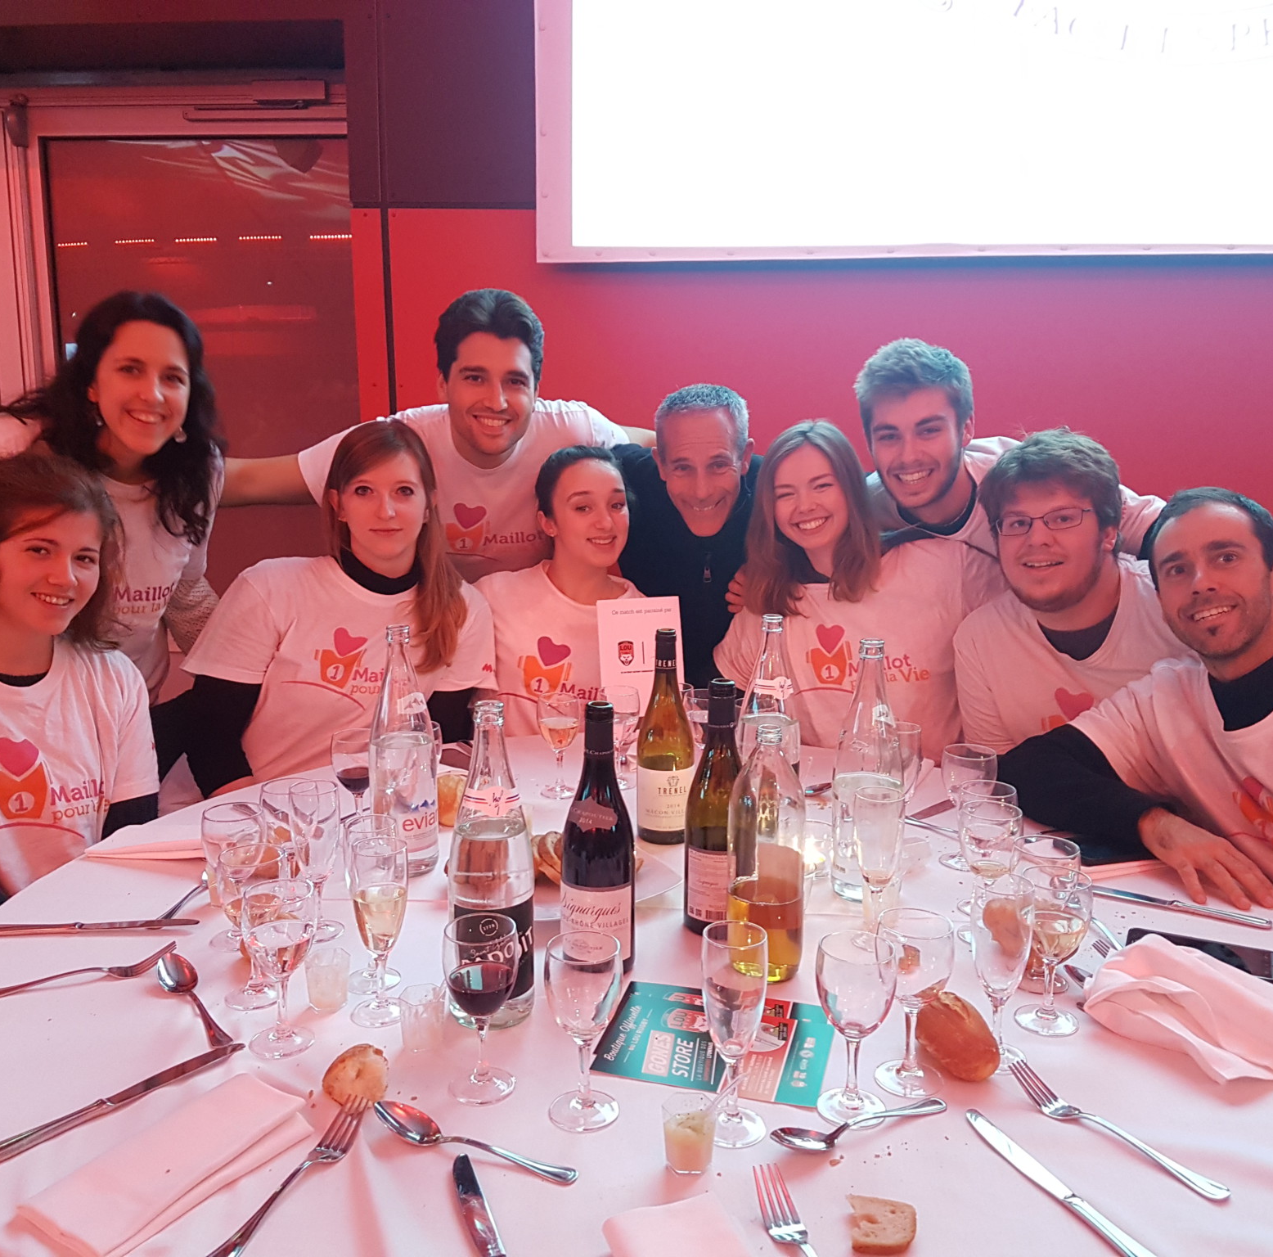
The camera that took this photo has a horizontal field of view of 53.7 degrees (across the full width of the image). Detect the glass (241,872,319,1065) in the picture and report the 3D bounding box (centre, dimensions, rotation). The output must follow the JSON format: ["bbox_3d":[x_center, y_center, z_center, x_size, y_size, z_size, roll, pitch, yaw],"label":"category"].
[{"bbox_3d":[-0.346,0.332,1.227,0.070,0.157,0.070,1,11,0],"label":"glass"}]

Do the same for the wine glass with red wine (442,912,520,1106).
[{"bbox_3d":[-0.142,0.348,1.151,0.070,0.156,0.070,0,11,0],"label":"wine glass with red wine"}]

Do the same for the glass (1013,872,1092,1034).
[{"bbox_3d":[0.422,0.326,1.276,0.071,0.156,0.071,0,11,0],"label":"glass"}]

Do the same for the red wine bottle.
[{"bbox_3d":[-0.041,0.229,1.411,0.084,0.296,0.084,1,11,0],"label":"red wine bottle"}]

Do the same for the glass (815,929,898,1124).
[{"bbox_3d":[0.194,0.356,1.118,0.071,0.156,0.071,0,11,0],"label":"glass"}]

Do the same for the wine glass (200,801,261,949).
[{"bbox_3d":[-0.462,0.287,1.459,0.071,0.156,0.071,1,11,0],"label":"wine glass"}]

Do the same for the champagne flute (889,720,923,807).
[{"bbox_3d":[0.368,0.226,1.762,0.057,0.180,0.057,1,11,0],"label":"champagne flute"}]

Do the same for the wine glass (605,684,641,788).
[{"bbox_3d":[-0.026,0.178,2.063,0.067,0.156,0.067,1,11,0],"label":"wine glass"}]

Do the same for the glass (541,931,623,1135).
[{"bbox_3d":[-0.046,0.356,1.112,0.070,0.157,0.070,0,11,0],"label":"glass"}]

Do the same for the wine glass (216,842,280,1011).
[{"bbox_3d":[-0.401,0.313,1.325,0.069,0.156,0.069,1,11,0],"label":"wine glass"}]

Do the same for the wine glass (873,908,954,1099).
[{"bbox_3d":[0.259,0.348,1.174,0.072,0.156,0.072,1,11,0],"label":"wine glass"}]

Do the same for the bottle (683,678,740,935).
[{"bbox_3d":[0.101,0.209,1.493,0.081,0.298,0.081,1,11,3],"label":"bottle"}]

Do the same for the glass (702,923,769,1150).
[{"bbox_3d":[0.086,0.349,1.086,0.057,0.181,0.057,0,11,0],"label":"glass"}]

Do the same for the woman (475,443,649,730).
[{"bbox_3d":[-0.137,0.304,2.355,0.440,1.271,0.680,-1,11,-6],"label":"woman"}]

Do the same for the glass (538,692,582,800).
[{"bbox_3d":[-0.122,0.188,2.009,0.069,0.155,0.069,1,11,0],"label":"glass"}]

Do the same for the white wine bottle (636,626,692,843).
[{"bbox_3d":[0.044,0.151,1.780,0.081,0.298,0.081,-3,12,-15],"label":"white wine bottle"}]

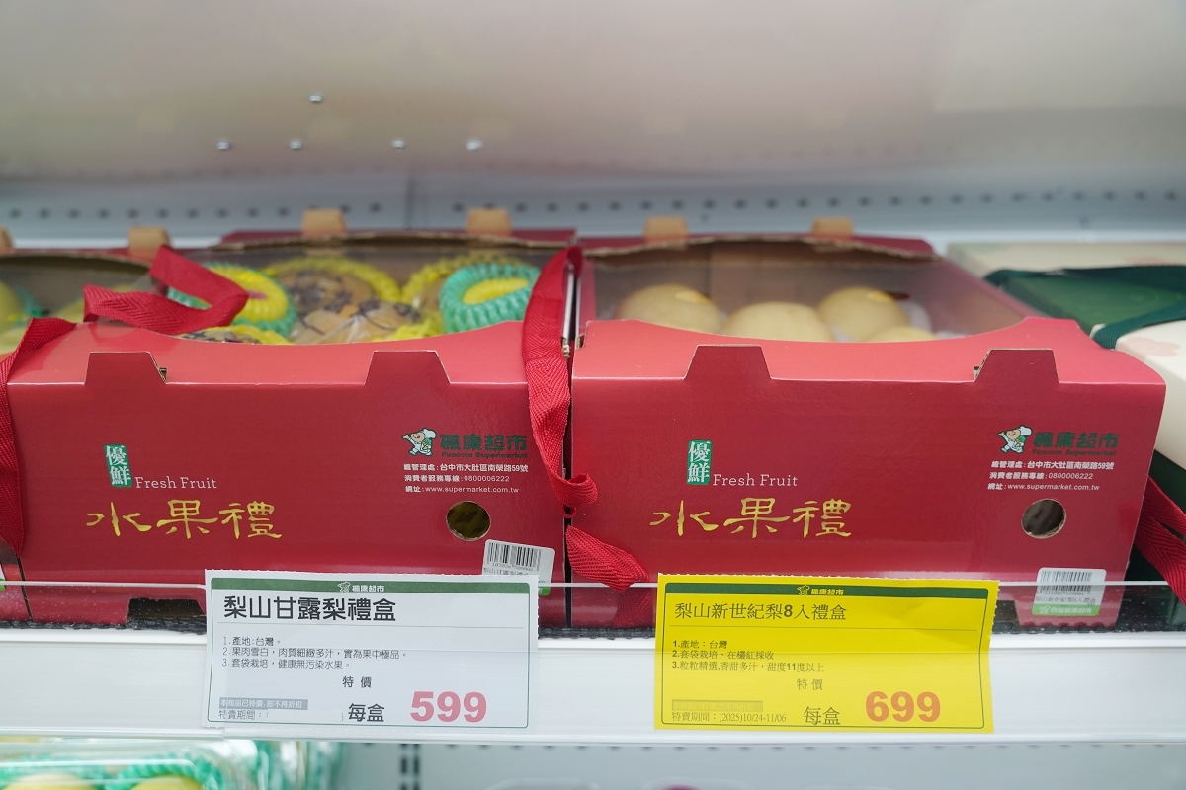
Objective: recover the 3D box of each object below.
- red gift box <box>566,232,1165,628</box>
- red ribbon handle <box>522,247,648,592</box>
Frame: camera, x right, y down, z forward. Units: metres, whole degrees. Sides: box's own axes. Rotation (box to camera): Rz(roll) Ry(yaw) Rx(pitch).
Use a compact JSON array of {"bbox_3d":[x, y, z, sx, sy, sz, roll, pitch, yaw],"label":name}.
[{"bbox_3d":[0.145,-0.005,0.713,0.312,0.154,0.399,0,20,0],"label":"red gift box"},{"bbox_3d":[-0.005,0.014,0.617,0.069,0.153,0.243,0,20,0],"label":"red ribbon handle"}]

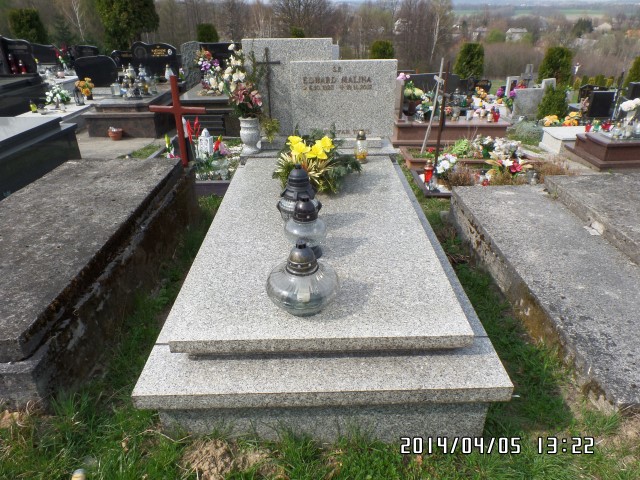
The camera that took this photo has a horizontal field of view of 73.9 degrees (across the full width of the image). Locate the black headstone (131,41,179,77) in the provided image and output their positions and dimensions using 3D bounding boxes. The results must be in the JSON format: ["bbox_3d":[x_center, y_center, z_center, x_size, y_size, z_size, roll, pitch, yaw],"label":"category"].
[{"bbox_3d":[-2.476,-2.709,6.400,0.670,0.570,0.110,-1,28,0],"label":"black headstone"}]

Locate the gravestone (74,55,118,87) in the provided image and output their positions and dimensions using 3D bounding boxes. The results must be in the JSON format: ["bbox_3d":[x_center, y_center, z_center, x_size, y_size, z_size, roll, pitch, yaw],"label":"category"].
[{"bbox_3d":[-3.022,-2.285,5.750,0.580,0.460,0.100,-1,28,0],"label":"gravestone"}]

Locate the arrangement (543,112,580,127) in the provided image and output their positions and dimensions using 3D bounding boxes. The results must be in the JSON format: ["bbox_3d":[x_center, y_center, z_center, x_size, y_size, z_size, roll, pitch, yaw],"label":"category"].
[{"bbox_3d":[3.351,-1.672,5.900,0.450,0.180,0.260,-1,29,0],"label":"arrangement"}]

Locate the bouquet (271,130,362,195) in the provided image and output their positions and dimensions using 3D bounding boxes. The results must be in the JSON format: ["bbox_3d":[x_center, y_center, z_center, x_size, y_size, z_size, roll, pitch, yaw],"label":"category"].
[{"bbox_3d":[-0.015,-0.471,2.520,0.520,0.280,0.370,-1,28,0],"label":"bouquet"}]

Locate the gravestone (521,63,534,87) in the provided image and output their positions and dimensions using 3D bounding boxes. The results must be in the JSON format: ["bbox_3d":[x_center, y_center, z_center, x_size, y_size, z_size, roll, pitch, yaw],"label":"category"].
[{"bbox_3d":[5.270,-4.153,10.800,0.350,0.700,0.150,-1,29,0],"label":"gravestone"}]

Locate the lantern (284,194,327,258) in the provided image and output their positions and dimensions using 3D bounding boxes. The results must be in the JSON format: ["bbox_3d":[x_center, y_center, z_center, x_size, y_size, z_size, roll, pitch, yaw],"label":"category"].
[{"bbox_3d":[-0.060,-0.061,1.753,0.173,0.252,0.173,-1,29,0],"label":"lantern"}]

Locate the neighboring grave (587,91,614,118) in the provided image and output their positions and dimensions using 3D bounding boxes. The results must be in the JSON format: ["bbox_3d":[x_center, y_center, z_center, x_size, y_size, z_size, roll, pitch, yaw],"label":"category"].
[{"bbox_3d":[5.409,-2.603,8.200,0.420,0.540,0.150,-1,29,0],"label":"neighboring grave"}]

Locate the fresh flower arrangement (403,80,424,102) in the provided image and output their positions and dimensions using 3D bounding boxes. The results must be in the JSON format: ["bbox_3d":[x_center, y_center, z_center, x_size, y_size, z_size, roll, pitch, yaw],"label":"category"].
[{"bbox_3d":[0.946,-1.512,4.300,0.210,0.200,0.210,-1,28,0],"label":"fresh flower arrangement"}]

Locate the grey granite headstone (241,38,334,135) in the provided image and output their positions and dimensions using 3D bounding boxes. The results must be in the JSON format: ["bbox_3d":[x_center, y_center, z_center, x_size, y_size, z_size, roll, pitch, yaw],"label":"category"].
[{"bbox_3d":[-0.193,-0.954,2.696,0.540,0.590,0.090,-1,26,0],"label":"grey granite headstone"}]

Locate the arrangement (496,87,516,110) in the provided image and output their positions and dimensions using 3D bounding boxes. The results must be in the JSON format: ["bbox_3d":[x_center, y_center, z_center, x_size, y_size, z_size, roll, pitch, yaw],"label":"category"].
[{"bbox_3d":[2.939,-2.230,6.700,0.280,0.340,0.260,-1,29,0],"label":"arrangement"}]

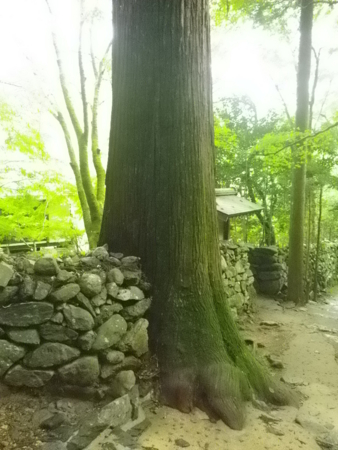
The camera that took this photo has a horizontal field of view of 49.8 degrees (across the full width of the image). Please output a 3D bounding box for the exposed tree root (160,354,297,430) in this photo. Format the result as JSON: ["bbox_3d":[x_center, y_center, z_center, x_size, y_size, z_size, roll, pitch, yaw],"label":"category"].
[{"bbox_3d":[0.480,1.240,2.840,1.070,0.390,0.650,0,2,-6],"label":"exposed tree root"}]

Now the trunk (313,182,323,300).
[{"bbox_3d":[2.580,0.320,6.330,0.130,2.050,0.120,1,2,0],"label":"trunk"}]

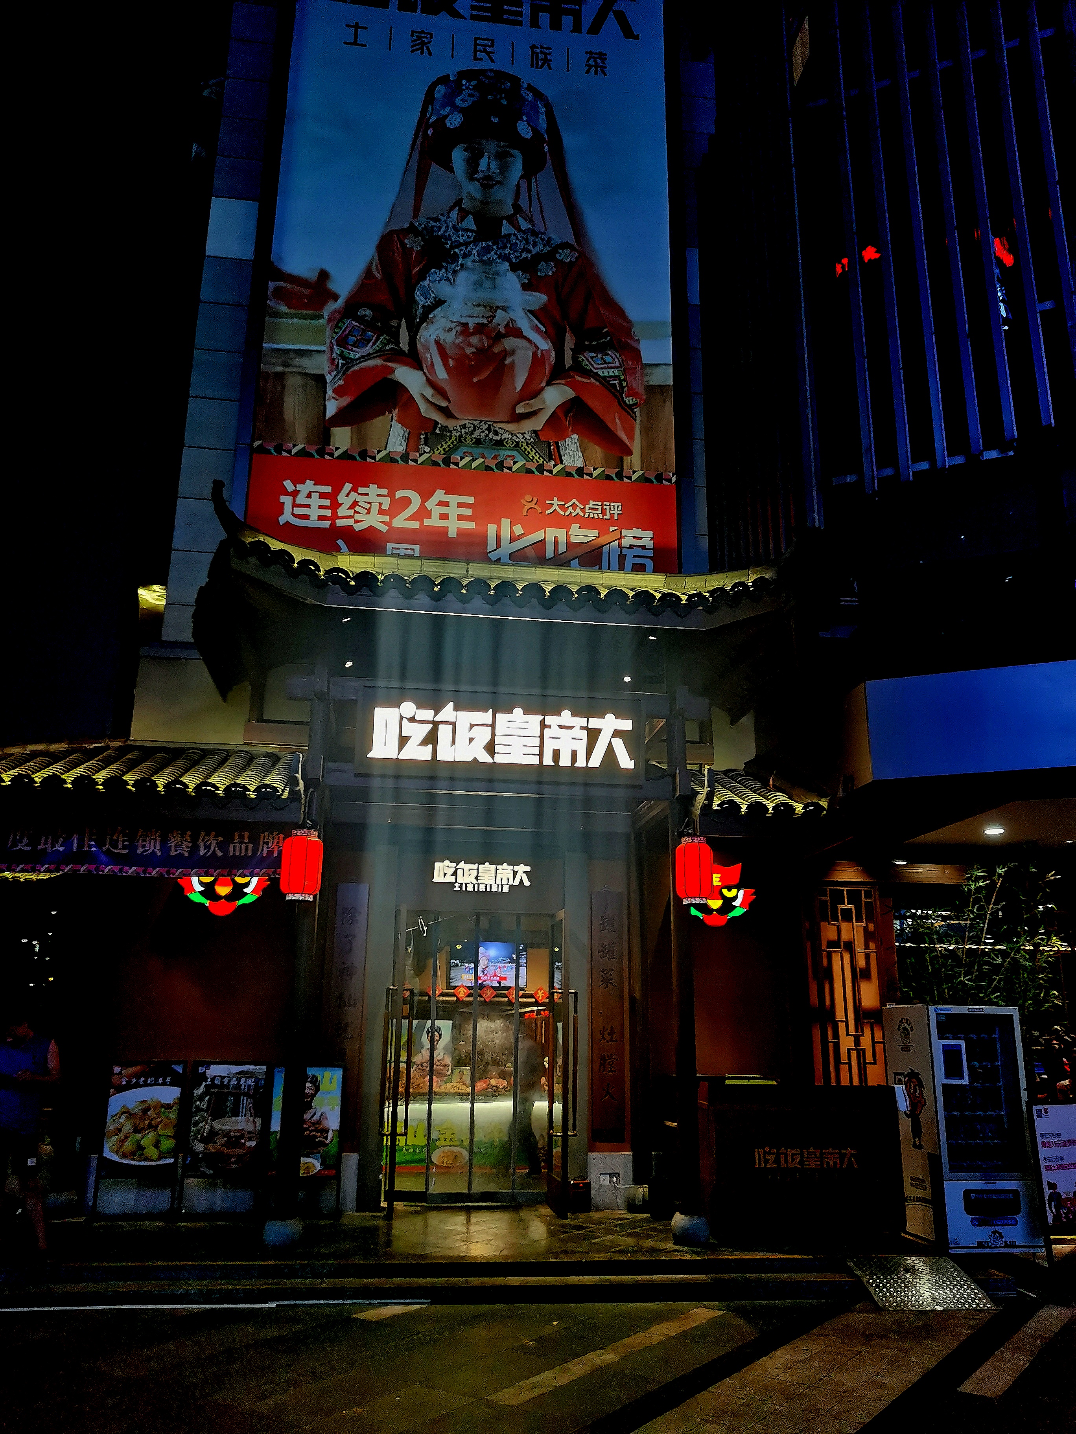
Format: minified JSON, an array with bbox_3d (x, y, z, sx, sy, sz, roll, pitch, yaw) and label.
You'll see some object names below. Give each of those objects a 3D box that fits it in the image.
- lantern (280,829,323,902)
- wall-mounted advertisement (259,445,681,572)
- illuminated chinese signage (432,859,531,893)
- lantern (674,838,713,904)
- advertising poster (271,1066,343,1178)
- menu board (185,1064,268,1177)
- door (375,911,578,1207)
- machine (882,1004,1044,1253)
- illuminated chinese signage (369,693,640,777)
[{"bbox_3d":[-1.970,1.242,9.321,0.340,0.595,0.340,3,-16,-7],"label":"lantern"},{"bbox_3d":[-0.817,-2.103,12.741,4.918,1.600,0.150,3,-16,-7],"label":"wall-mounted advertisement"},{"bbox_3d":[-0.600,1.694,11.870,1.060,0.320,0.070,3,-16,-7],"label":"illuminated chinese signage"},{"bbox_3d":[1.360,1.340,9.767,0.335,0.580,0.335,3,-16,-7],"label":"lantern"},{"bbox_3d":[-2.137,3.746,10.332,0.660,0.990,0.050,3,-16,-7],"label":"advertising poster"},{"bbox_3d":[-2.849,3.701,10.250,0.700,0.980,0.050,3,-16,-7],"label":"menu board"},{"bbox_3d":[-0.590,3.424,11.367,1.900,2.860,0.180,3,-16,-7],"label":"door"},{"bbox_3d":[3.552,3.424,9.445,0.830,1.880,0.800,4,-17,-10],"label":"machine"},{"bbox_3d":[-0.349,0.157,10.095,2.570,0.830,0.120,3,-16,-7],"label":"illuminated chinese signage"}]

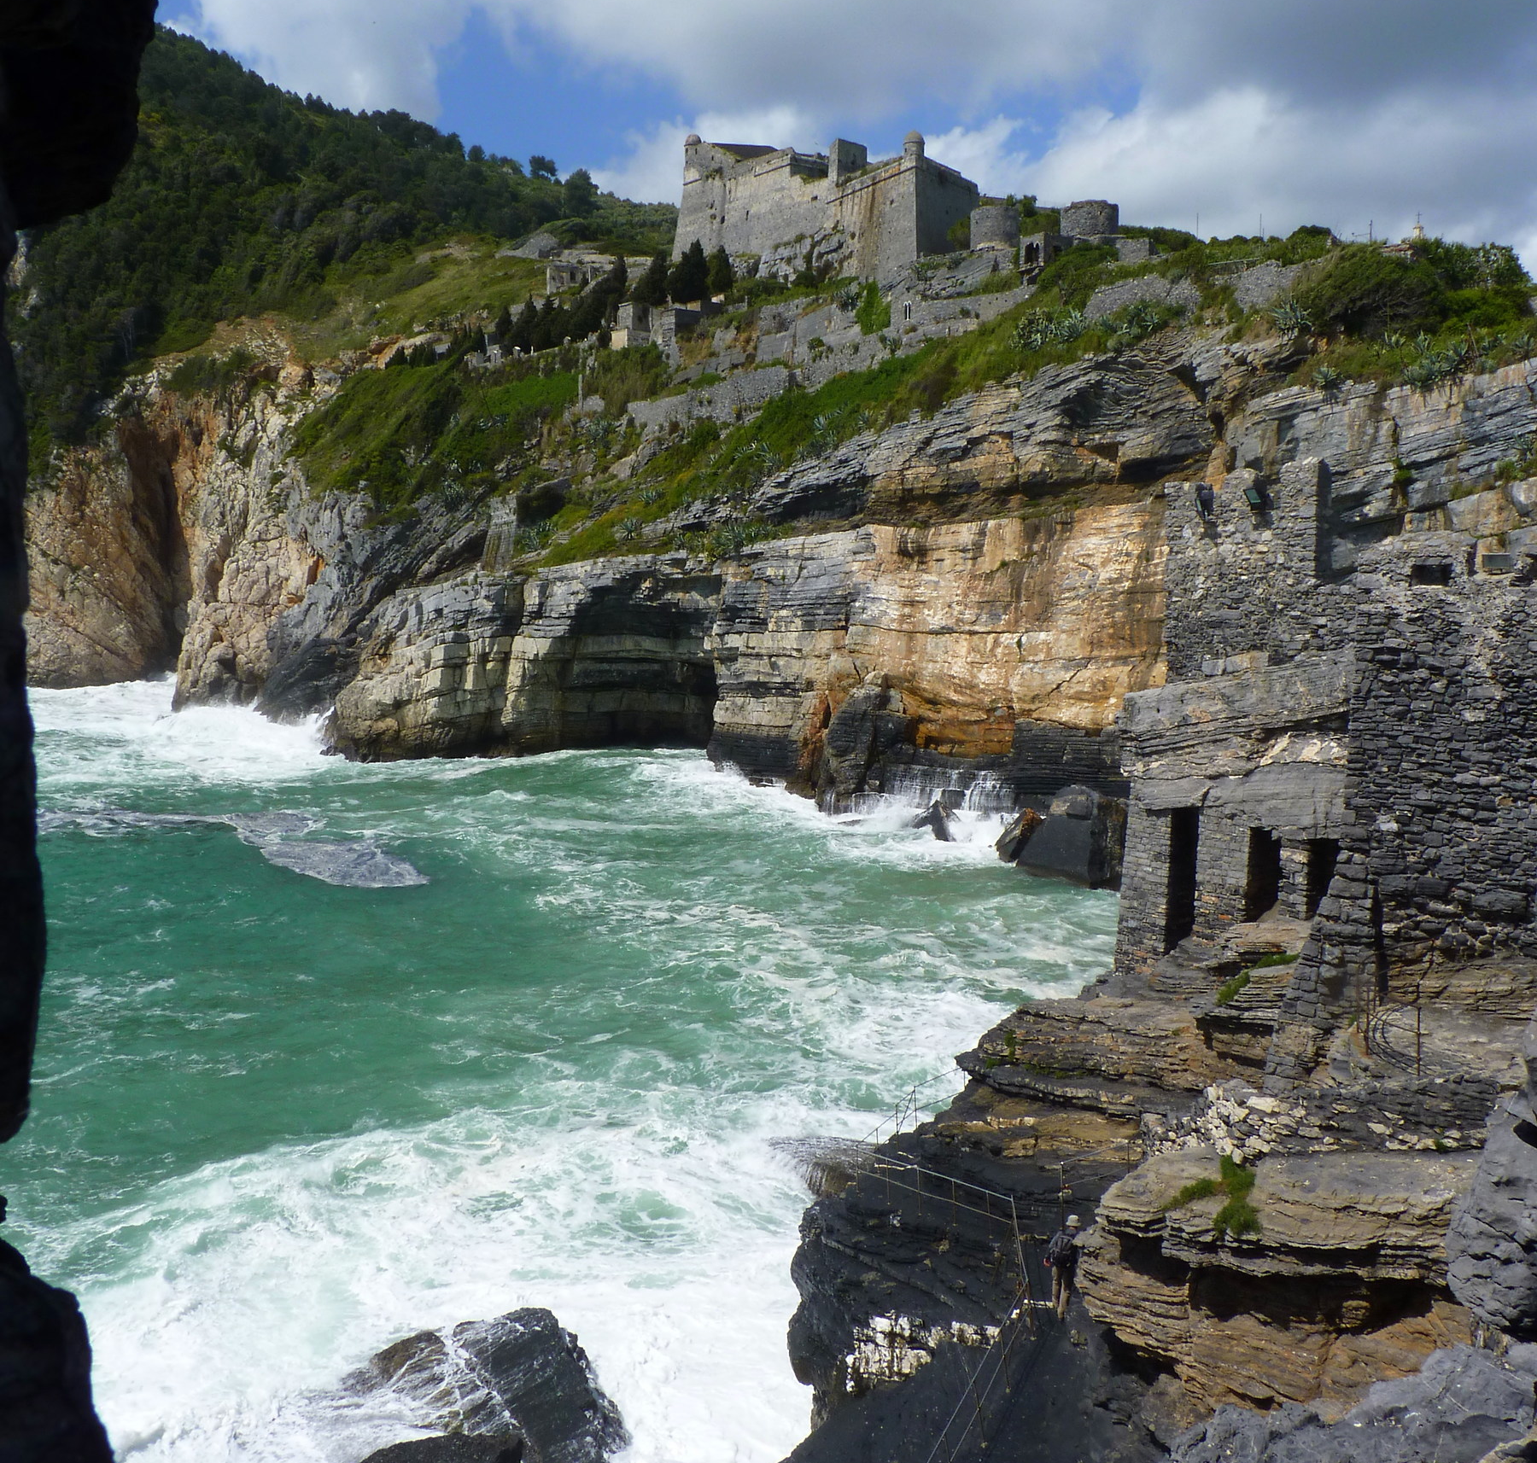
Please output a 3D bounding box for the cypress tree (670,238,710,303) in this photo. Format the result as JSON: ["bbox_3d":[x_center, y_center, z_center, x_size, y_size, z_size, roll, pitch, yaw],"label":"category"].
[{"bbox_3d":[-11.043,-64.791,225.000,5.500,9.400,5.300,0,4,0],"label":"cypress tree"}]

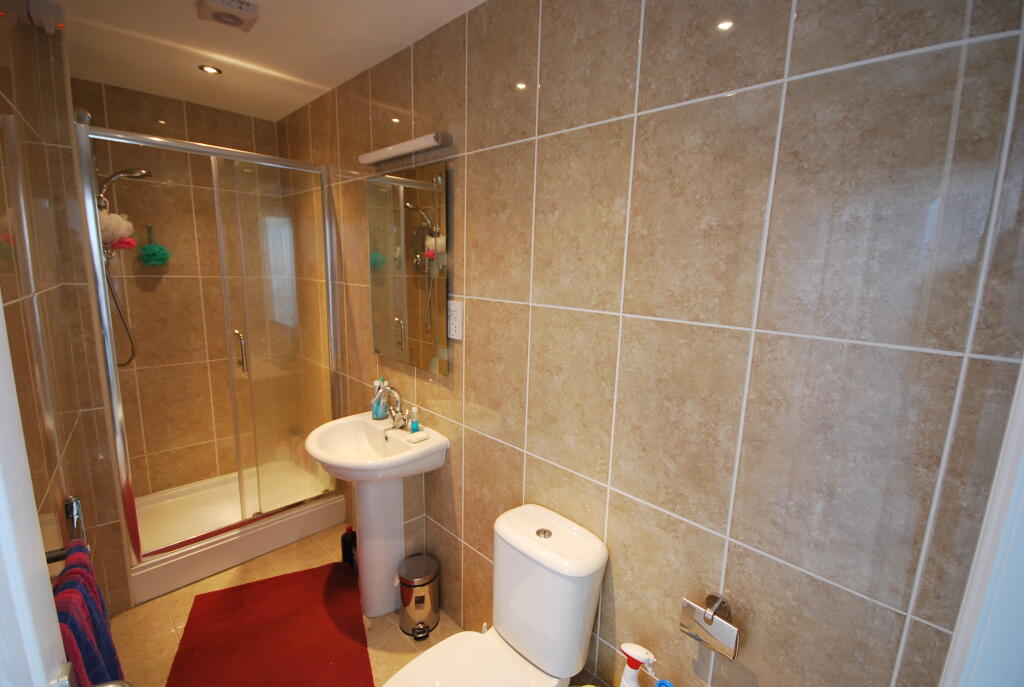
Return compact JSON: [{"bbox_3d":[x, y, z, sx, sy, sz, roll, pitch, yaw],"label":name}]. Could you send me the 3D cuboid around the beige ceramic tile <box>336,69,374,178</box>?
[{"bbox_3d":[-0.745,-1.013,2.035,0.328,0.453,0.012,11,14,42],"label":"beige ceramic tile"}]

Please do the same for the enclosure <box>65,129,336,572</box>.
[{"bbox_3d":[-1.585,0.067,2.332,0.755,2.045,0.955,11,14,42],"label":"enclosure"}]

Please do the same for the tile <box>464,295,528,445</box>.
[{"bbox_3d":[-0.062,0.102,1.548,0.325,0.506,0.010,11,14,42],"label":"tile"}]

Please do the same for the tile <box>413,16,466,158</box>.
[{"bbox_3d":[-0.271,-0.917,1.591,0.325,0.449,0.010,11,14,42],"label":"tile"}]

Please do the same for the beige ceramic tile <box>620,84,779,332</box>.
[{"bbox_3d":[0.431,-0.304,1.017,0.328,0.509,0.012,11,14,42],"label":"beige ceramic tile"}]

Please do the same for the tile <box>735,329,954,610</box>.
[{"bbox_3d":[0.651,0.245,0.886,0.325,0.506,0.010,11,14,42],"label":"tile"}]

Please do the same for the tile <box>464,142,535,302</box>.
[{"bbox_3d":[-0.045,-0.398,1.459,0.328,0.509,0.012,11,14,42],"label":"tile"}]

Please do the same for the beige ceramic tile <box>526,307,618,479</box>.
[{"bbox_3d":[0.177,0.150,1.328,0.328,0.509,0.012,11,14,42],"label":"beige ceramic tile"}]

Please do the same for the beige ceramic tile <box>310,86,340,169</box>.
[{"bbox_3d":[-0.985,-1.059,2.254,0.325,0.447,0.010,11,14,42],"label":"beige ceramic tile"}]

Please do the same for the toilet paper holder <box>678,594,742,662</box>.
[{"bbox_3d":[0.492,0.685,1.053,0.133,0.110,0.068,11,14,42],"label":"toilet paper holder"}]

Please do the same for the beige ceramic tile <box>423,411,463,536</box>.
[{"bbox_3d":[-0.303,0.557,1.850,0.292,0.506,0.010,11,14,42],"label":"beige ceramic tile"}]

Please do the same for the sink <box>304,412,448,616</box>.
[{"bbox_3d":[-0.633,0.795,1.891,0.570,0.830,0.437,11,14,42],"label":"sink"}]

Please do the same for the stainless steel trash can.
[{"bbox_3d":[-0.398,1.098,1.849,0.172,0.258,0.195,-1,11,-17],"label":"stainless steel trash can"}]

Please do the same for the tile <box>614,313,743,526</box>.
[{"bbox_3d":[0.415,0.197,1.108,0.328,0.509,0.012,11,14,42],"label":"tile"}]

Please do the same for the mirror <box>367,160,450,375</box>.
[{"bbox_3d":[-0.451,-0.313,1.834,0.585,0.805,0.022,11,14,42],"label":"mirror"}]

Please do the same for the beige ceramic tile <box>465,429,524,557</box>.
[{"bbox_3d":[-0.077,0.603,1.640,0.325,0.506,0.010,11,14,42],"label":"beige ceramic tile"}]

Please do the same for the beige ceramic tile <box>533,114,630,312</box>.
[{"bbox_3d":[0.190,-0.350,1.236,0.325,0.506,0.010,11,14,42],"label":"beige ceramic tile"}]

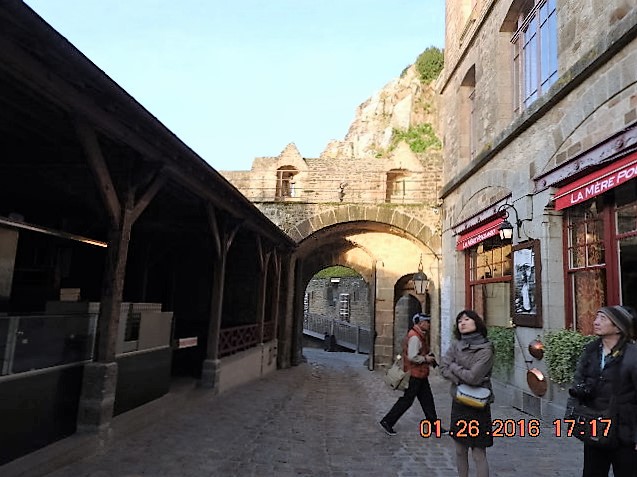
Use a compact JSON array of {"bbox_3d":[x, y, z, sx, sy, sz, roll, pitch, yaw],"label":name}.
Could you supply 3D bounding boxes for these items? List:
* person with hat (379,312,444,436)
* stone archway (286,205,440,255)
[{"bbox_3d":[1.288,1.860,6.151,0.920,1.637,0.520,4,-8,-7],"label":"person with hat"},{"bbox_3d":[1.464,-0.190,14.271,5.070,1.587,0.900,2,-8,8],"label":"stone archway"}]

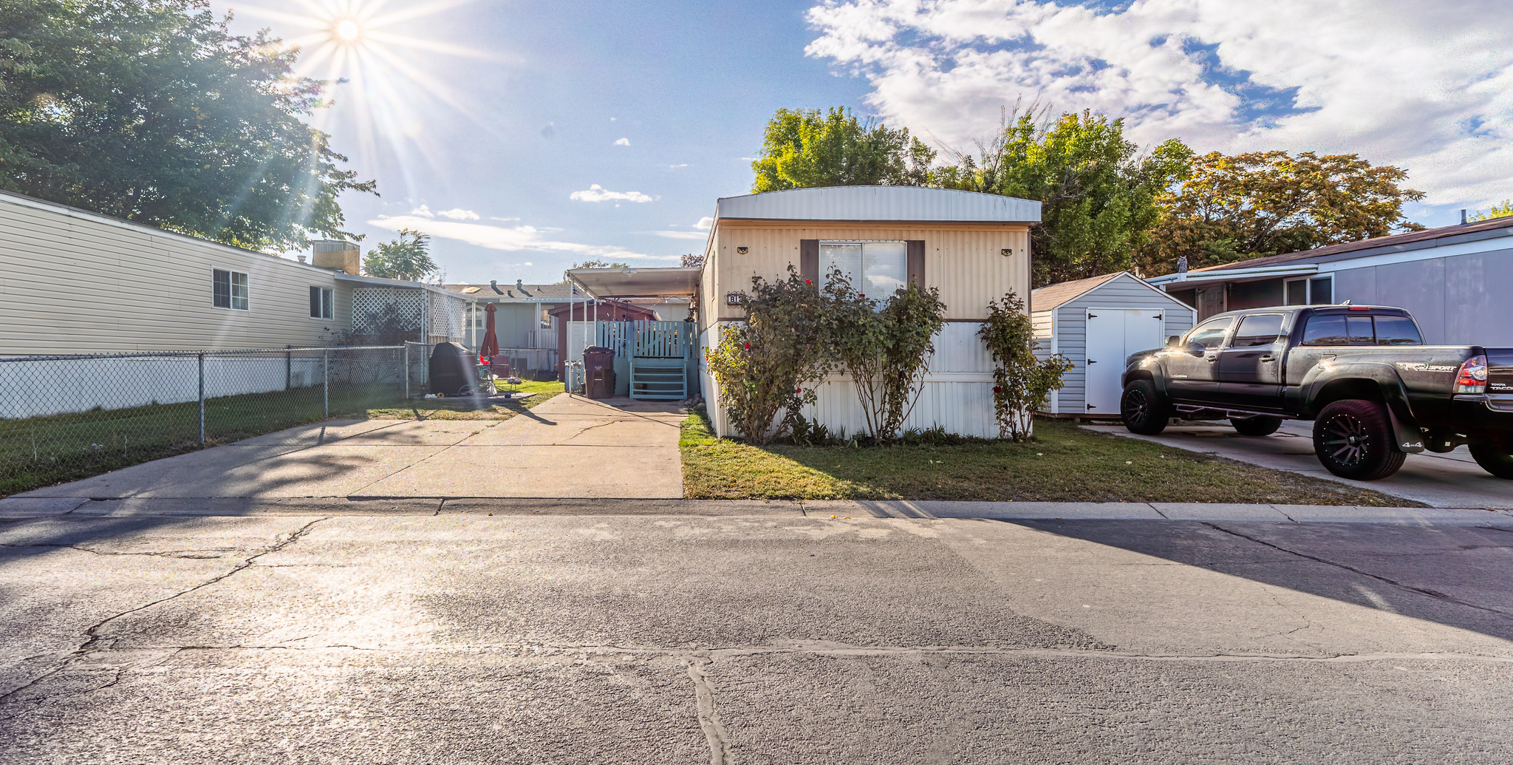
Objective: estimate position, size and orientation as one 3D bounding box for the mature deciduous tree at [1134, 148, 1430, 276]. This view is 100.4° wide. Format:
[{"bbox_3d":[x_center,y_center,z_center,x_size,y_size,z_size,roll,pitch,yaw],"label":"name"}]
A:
[{"bbox_3d":[19.020,-4.095,23.157,8.800,8.730,8.600,-1,2,-6],"label":"mature deciduous tree"}]

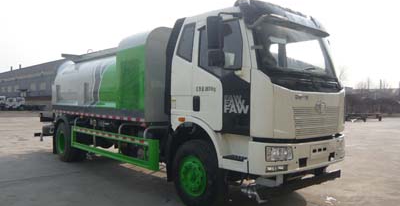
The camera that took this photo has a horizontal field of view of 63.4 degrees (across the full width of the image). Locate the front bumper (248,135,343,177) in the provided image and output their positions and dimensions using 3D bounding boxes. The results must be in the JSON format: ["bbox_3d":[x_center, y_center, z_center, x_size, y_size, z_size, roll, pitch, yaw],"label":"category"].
[{"bbox_3d":[1.604,0.713,4.725,2.460,0.450,0.400,0,1,-44],"label":"front bumper"}]

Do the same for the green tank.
[{"bbox_3d":[-1.613,-0.572,8.093,2.420,1.740,4.500,0,1,-44],"label":"green tank"}]

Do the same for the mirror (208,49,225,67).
[{"bbox_3d":[0.212,-0.572,4.161,0.200,0.235,0.120,1,1,-5],"label":"mirror"}]

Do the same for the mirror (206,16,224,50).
[{"bbox_3d":[0.200,-0.910,4.175,0.220,0.440,0.130,1,1,-5],"label":"mirror"}]

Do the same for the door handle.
[{"bbox_3d":[-0.051,0.007,4.694,0.050,0.225,0.160,0,1,-44],"label":"door handle"}]

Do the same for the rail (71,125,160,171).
[{"bbox_3d":[-1.906,0.844,6.686,0.100,0.530,3.500,0,1,-44],"label":"rail"}]

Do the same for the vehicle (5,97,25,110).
[{"bbox_3d":[-32.685,0.141,57.000,2.100,2.250,4.800,1,1,-12],"label":"vehicle"}]

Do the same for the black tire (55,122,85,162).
[{"bbox_3d":[-3.434,1.012,8.412,0.300,1.030,1.030,0,1,-44],"label":"black tire"}]

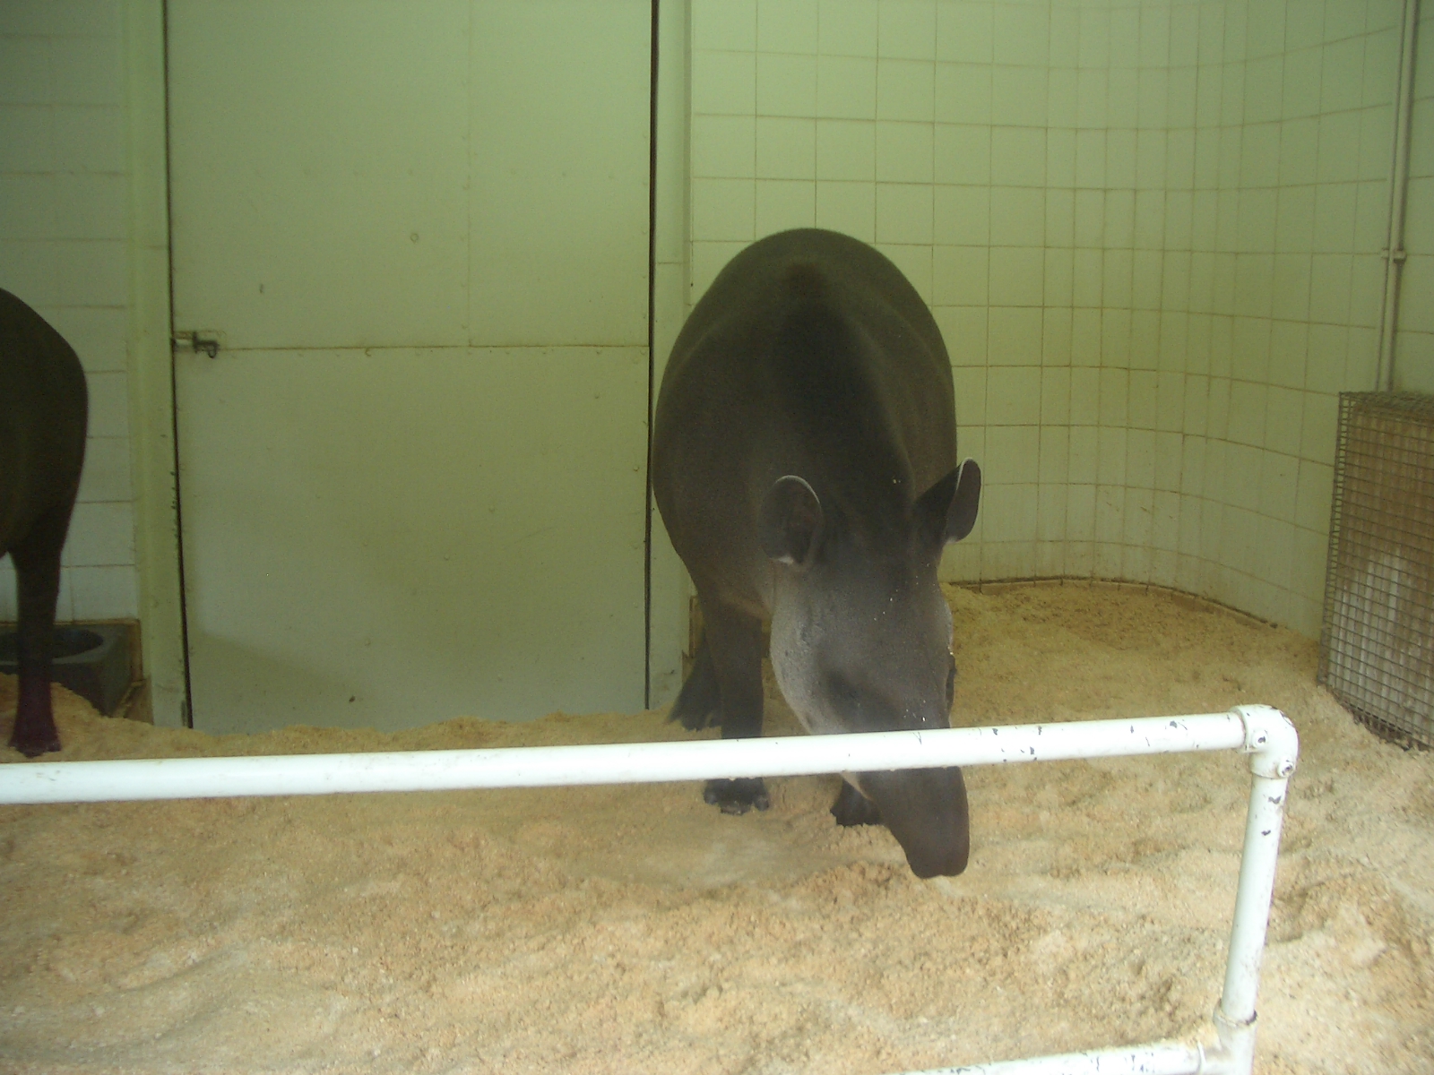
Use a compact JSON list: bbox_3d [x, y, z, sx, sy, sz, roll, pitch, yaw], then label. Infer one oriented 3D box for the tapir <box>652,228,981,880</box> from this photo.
[{"bbox_3d":[0.210,-0.050,2.700,0.620,1.090,1.440,0,7,-5],"label":"tapir"}]

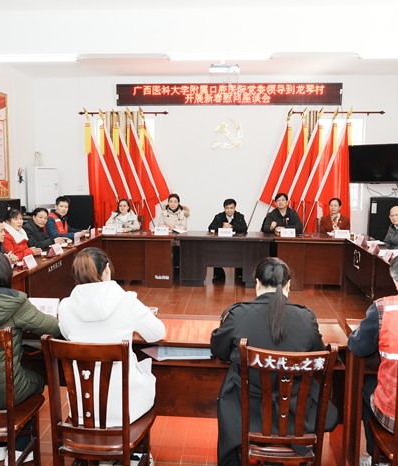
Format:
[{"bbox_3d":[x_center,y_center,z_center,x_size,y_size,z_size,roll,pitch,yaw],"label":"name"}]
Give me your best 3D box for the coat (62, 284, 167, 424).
[{"bbox_3d":[-0.439,0.546,2.724,0.550,0.700,0.500,2,7,14],"label":"coat"}]

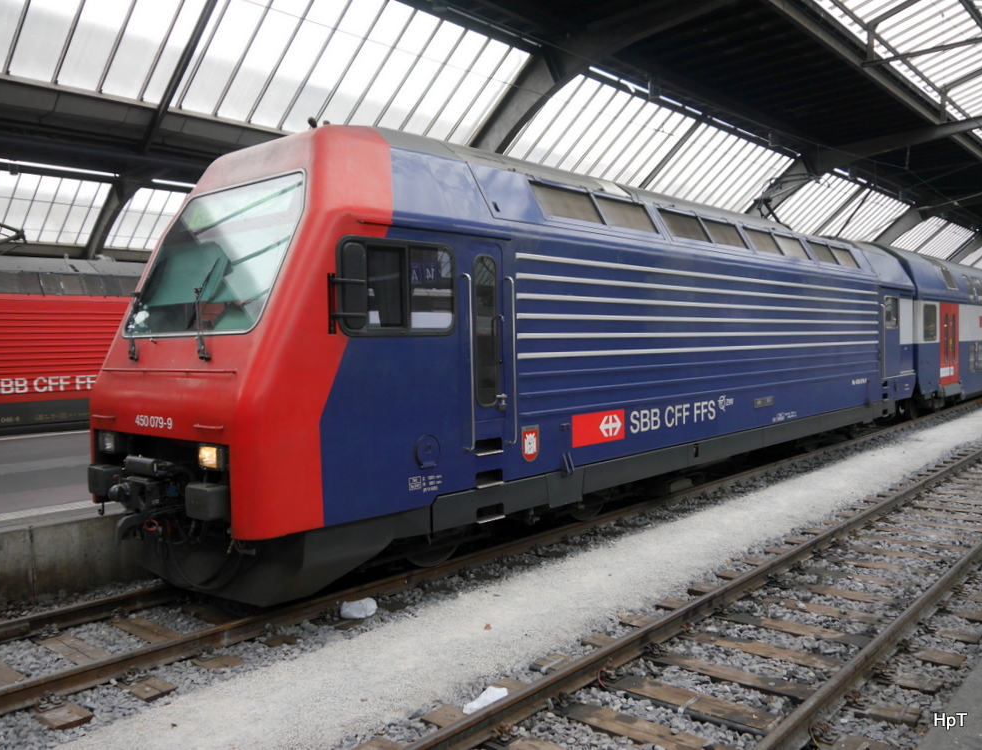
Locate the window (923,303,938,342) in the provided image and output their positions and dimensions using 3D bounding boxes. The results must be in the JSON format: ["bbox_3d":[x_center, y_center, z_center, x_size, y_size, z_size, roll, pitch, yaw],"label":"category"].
[{"bbox_3d":[11.038,-1.308,20.343,0.081,0.929,1.283,1,3,42],"label":"window"}]

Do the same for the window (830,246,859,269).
[{"bbox_3d":[7.108,-2.362,16.244,1.141,0.455,0.061,-4,-27,-48],"label":"window"}]

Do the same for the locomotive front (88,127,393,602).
[{"bbox_3d":[-2.410,-0.215,7.456,2.808,4.192,2.121,1,3,42],"label":"locomotive front"}]

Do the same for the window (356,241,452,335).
[{"bbox_3d":[-0.746,-0.762,7.247,0.081,0.848,1.182,1,3,42],"label":"window"}]

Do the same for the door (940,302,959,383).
[{"bbox_3d":[12.359,-0.846,21.833,0.101,2.121,2.071,1,3,42],"label":"door"}]

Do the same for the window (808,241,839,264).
[{"bbox_3d":[6.352,-2.324,15.403,1.071,0.455,0.061,-4,-27,-48],"label":"window"}]

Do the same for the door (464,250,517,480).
[{"bbox_3d":[-0.009,-0.122,8.089,0.101,2.242,0.707,1,3,42],"label":"door"}]

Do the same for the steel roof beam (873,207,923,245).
[{"bbox_3d":[18.426,-6.760,36.608,2.300,1.900,0.500,1,3,42],"label":"steel roof beam"}]

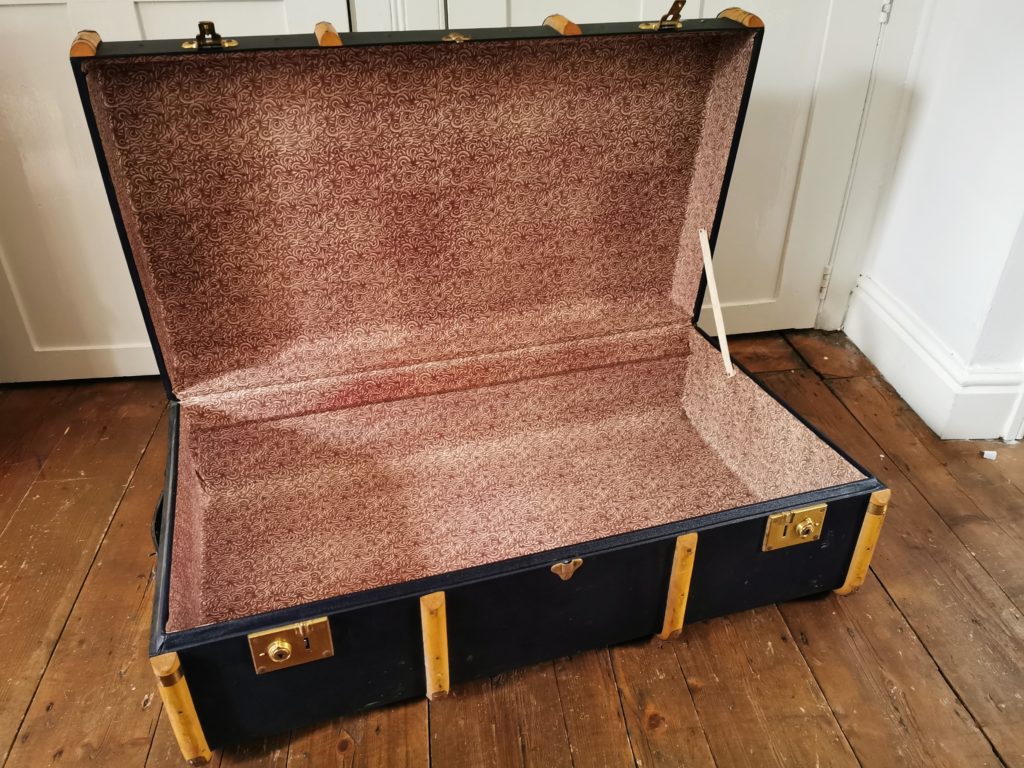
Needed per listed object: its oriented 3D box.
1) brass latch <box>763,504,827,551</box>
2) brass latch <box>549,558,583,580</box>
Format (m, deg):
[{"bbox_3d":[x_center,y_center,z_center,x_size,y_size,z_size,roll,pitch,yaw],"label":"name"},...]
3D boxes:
[{"bbox_3d":[0.368,0.189,1.025,0.086,0.058,0.015,-9,32,-15],"label":"brass latch"},{"bbox_3d":[0.066,0.223,0.935,0.039,0.028,0.009,-9,32,-15],"label":"brass latch"}]

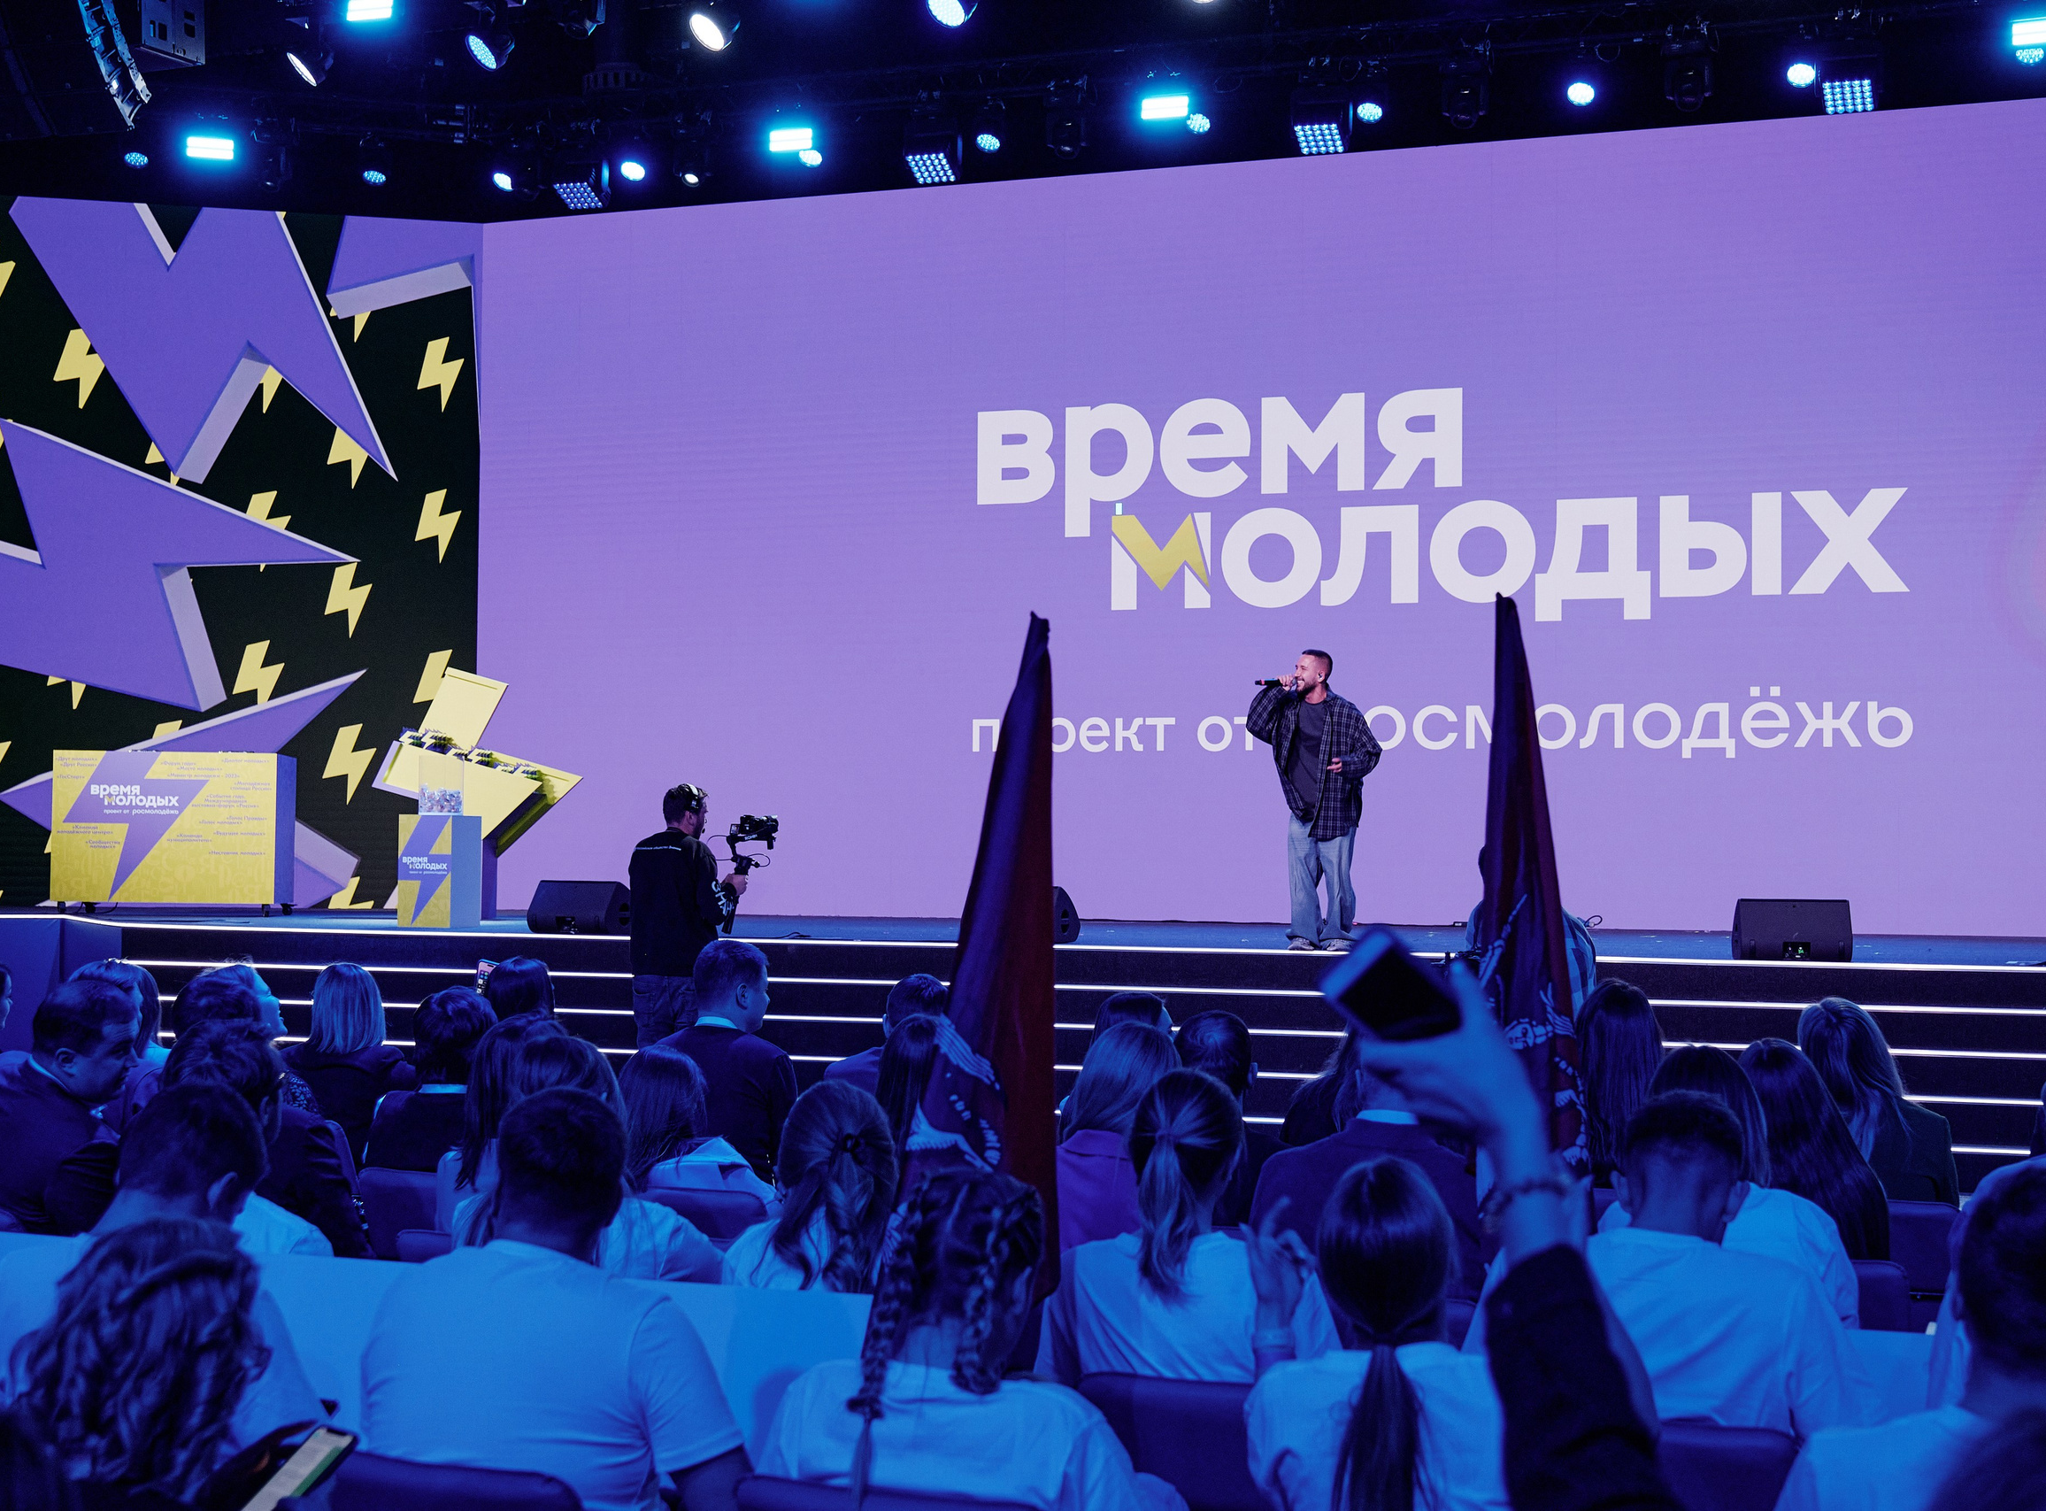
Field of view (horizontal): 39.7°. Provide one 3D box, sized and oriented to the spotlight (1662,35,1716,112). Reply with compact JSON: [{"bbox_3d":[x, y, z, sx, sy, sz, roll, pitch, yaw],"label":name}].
[{"bbox_3d":[4.201,-4.310,17.900,0.340,0.490,0.310,0,-1,21],"label":"spotlight"}]

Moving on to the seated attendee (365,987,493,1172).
[{"bbox_3d":[-1.289,1.194,7.034,0.470,1.270,0.780,0,-2,20],"label":"seated attendee"}]

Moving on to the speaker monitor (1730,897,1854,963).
[{"bbox_3d":[4.386,0.973,16.101,0.650,0.345,0.480,0,-2,16],"label":"speaker monitor"}]

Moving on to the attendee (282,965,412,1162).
[{"bbox_3d":[-1.794,1.230,8.195,0.470,1.270,0.780,0,-2,20],"label":"attendee"}]

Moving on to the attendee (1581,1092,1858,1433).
[{"bbox_3d":[1.050,1.140,4.280,0.540,1.290,0.750,0,-1,16],"label":"attendee"}]

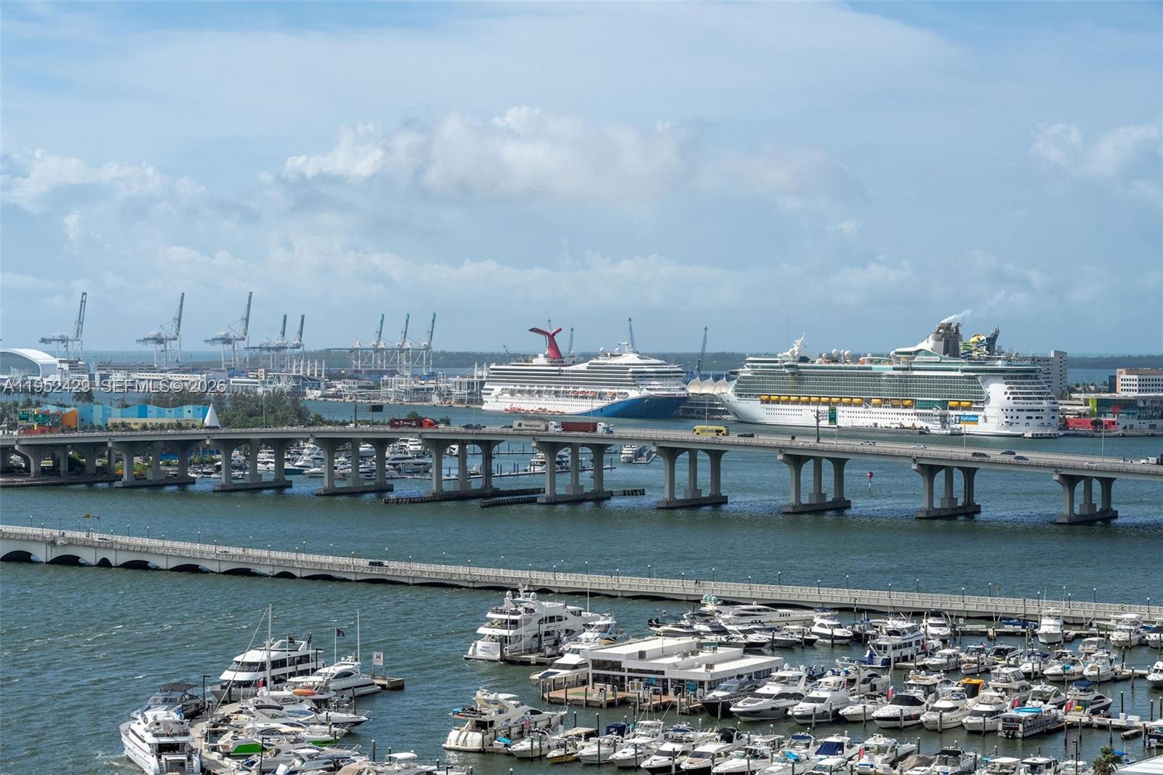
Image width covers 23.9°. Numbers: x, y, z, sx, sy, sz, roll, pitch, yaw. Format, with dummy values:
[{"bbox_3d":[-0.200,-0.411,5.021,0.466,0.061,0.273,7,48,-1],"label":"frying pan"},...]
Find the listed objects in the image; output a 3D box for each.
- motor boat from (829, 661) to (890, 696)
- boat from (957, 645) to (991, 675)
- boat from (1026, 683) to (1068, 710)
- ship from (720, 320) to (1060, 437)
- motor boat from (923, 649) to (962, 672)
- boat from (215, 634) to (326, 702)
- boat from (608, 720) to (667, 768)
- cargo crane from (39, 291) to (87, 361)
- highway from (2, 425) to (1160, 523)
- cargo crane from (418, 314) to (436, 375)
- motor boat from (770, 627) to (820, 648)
[{"bbox_3d":[43.970,45.240,425.530,4.790,6.420,16.810,1,1,29],"label":"motor boat"},{"bbox_3d":[63.150,43.835,441.170,2.800,3.600,8.500,1,1,35],"label":"boat"},{"bbox_3d":[67.797,44.487,393.338,3.500,3.900,9.500,1,1,32],"label":"boat"},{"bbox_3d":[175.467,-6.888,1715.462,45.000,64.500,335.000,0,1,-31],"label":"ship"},{"bbox_3d":[58.492,44.191,449.551,3.300,3.500,10.000,1,1,34],"label":"motor boat"},{"bbox_3d":[-45.769,40.407,395.590,5.900,8.200,23.400,1,1,31],"label":"boat"},{"bbox_3d":[6.537,44.724,345.930,3.800,5.600,11.300,1,1,34],"label":"boat"},{"bbox_3d":[-754.512,-76.000,3999.321,25.000,119.000,71.000,1,1,39],"label":"cargo crane"},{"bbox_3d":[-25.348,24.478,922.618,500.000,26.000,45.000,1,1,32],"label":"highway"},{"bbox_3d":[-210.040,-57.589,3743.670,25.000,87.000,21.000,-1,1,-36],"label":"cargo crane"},{"bbox_3d":[38.680,45.220,502.140,10.390,3.460,3.160,1,1,32],"label":"motor boat"}]

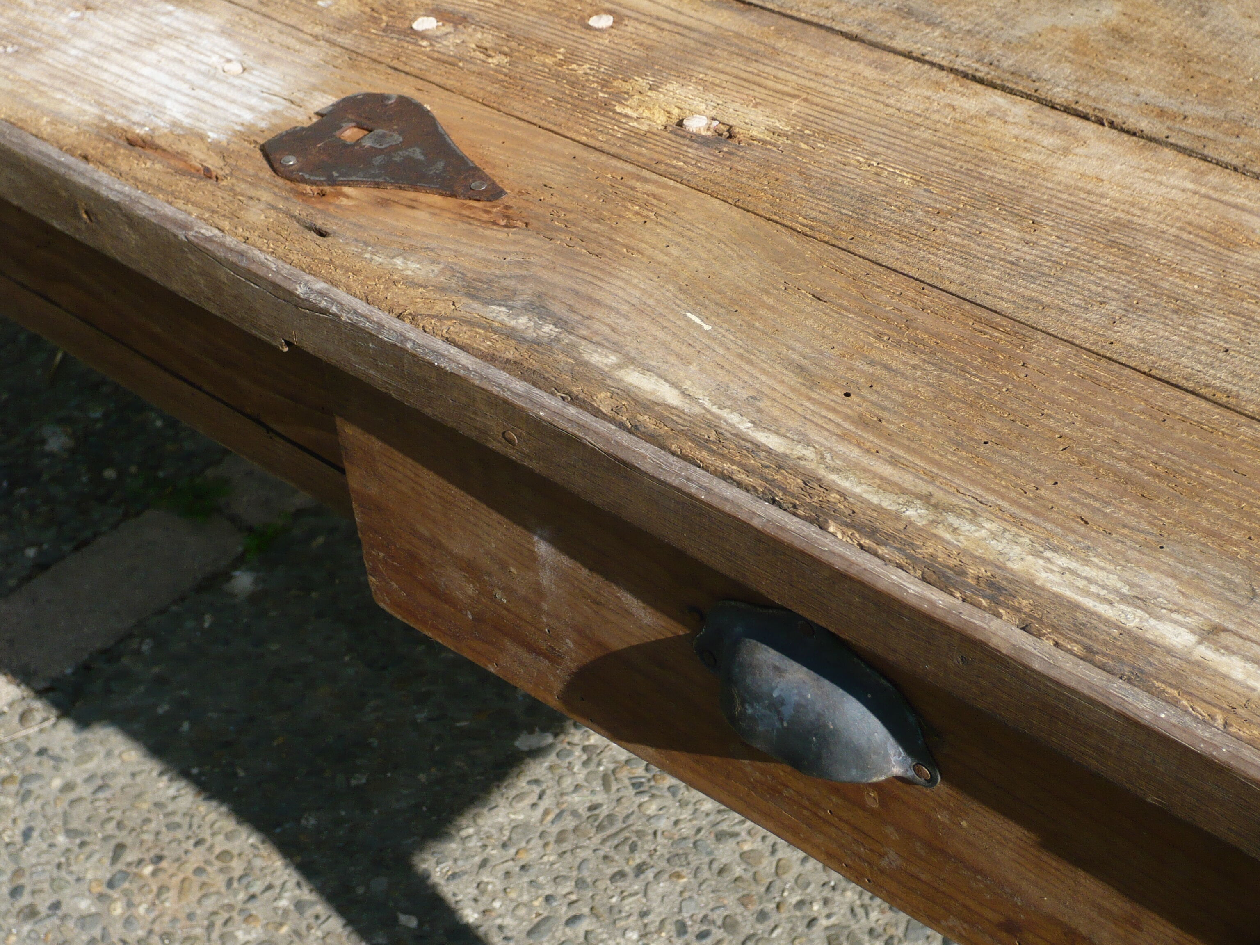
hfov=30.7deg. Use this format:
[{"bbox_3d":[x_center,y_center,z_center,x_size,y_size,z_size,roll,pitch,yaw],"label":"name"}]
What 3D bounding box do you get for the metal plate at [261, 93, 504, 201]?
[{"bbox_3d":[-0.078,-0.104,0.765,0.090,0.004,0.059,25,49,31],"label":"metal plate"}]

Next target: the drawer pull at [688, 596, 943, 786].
[{"bbox_3d":[0.046,0.063,0.658,0.090,0.047,0.021,27,50,32],"label":"drawer pull"}]

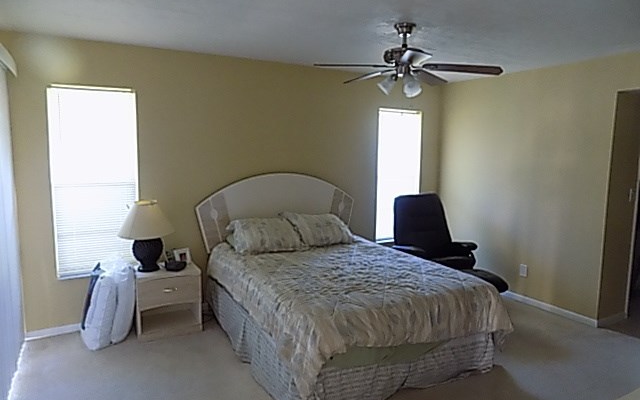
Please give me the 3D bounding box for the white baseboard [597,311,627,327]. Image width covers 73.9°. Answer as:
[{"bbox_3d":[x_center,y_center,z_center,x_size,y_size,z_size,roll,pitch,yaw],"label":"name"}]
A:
[{"bbox_3d":[2.779,1.125,4.033,0.540,0.085,0.016,-3,8,-29],"label":"white baseboard"}]

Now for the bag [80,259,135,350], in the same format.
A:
[{"bbox_3d":[-1.752,0.828,3.504,0.400,0.650,0.320,-4,9,-39],"label":"bag"}]

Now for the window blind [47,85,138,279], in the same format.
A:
[{"bbox_3d":[-1.898,-0.142,3.627,0.648,1.590,0.050,-3,8,-29],"label":"window blind"}]

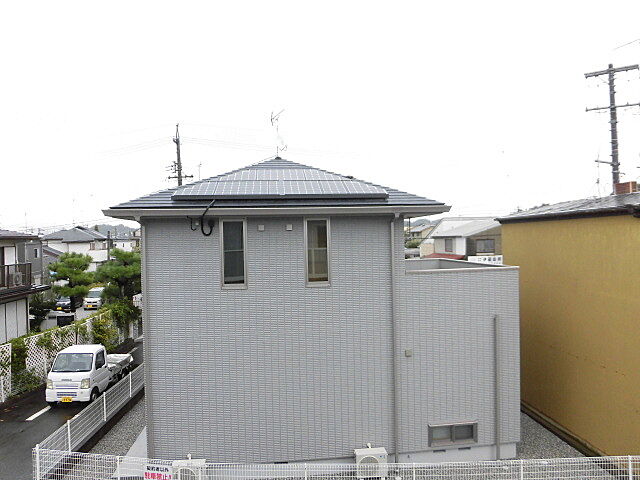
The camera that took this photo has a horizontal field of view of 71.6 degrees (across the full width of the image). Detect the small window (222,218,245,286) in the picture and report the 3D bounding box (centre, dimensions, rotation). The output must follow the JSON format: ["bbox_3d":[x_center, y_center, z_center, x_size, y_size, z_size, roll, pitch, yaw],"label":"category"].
[{"bbox_3d":[-1.920,0.292,9.961,0.570,1.550,0.120,-1,-1,-5],"label":"small window"}]

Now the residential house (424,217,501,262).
[{"bbox_3d":[16.075,1.166,45.000,8.200,7.200,9.000,-1,-1,-5],"label":"residential house"}]

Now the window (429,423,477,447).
[{"bbox_3d":[3.115,4.555,10.391,1.140,0.500,0.120,-1,-1,-5],"label":"window"}]

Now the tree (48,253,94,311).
[{"bbox_3d":[-16.522,2.826,29.500,2.900,4.100,2.900,-1,-1,-5],"label":"tree"}]

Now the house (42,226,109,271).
[{"bbox_3d":[-31.830,1.895,58.000,6.800,7.500,6.600,-1,-1,-5],"label":"house"}]

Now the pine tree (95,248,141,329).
[{"bbox_3d":[-11.071,2.788,24.500,2.900,4.600,2.900,-1,-1,-5],"label":"pine tree"}]

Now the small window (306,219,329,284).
[{"bbox_3d":[-0.046,0.274,10.138,0.550,1.550,0.120,-1,-1,-5],"label":"small window"}]

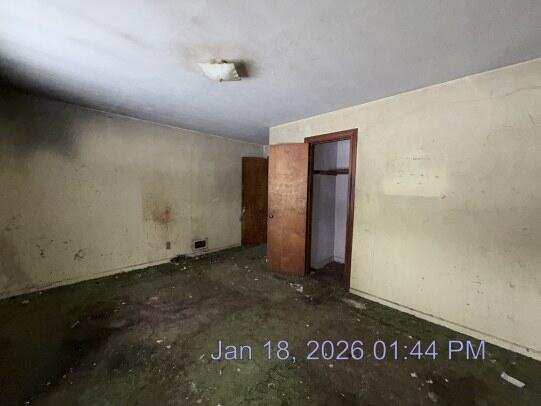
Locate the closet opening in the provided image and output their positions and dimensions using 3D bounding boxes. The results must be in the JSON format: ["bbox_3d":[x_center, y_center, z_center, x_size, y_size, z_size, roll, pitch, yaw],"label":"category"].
[{"bbox_3d":[0.826,0.105,3.158,0.810,2.122,0.130,5,5,45],"label":"closet opening"}]

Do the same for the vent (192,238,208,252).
[{"bbox_3d":[-1.372,0.848,4.336,0.030,0.272,0.320,5,5,45],"label":"vent"}]

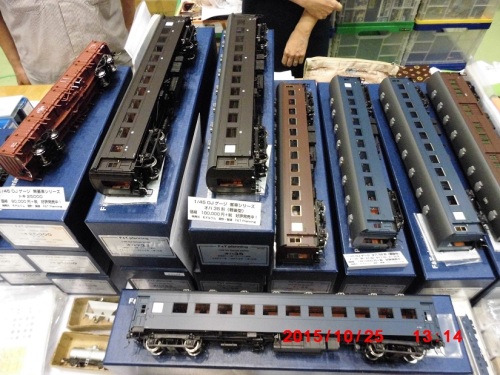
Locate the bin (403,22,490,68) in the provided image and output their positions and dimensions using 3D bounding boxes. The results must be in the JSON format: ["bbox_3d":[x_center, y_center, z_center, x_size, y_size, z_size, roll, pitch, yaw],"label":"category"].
[{"bbox_3d":[1.008,-0.907,2.032,0.380,0.265,0.460,-1,51,0],"label":"bin"}]

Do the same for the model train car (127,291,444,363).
[{"bbox_3d":[0.049,0.206,0.541,0.436,0.063,0.086,1,51,1],"label":"model train car"}]

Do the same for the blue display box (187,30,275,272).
[{"bbox_3d":[-0.014,-0.111,0.729,0.118,0.136,0.547,2,51,2],"label":"blue display box"}]

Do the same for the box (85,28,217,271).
[{"bbox_3d":[-0.157,-0.120,0.736,0.118,0.136,0.547,2,51,2],"label":"box"}]

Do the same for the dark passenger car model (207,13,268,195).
[{"bbox_3d":[-0.012,-0.176,0.652,0.086,0.063,0.436,1,51,1],"label":"dark passenger car model"}]

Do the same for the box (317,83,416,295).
[{"bbox_3d":[0.233,-0.020,0.839,0.118,0.136,0.547,1,51,2],"label":"box"}]

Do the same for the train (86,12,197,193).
[{"bbox_3d":[-0.168,-0.171,0.649,0.086,0.063,0.436,2,51,2],"label":"train"}]

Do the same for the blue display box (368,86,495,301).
[{"bbox_3d":[0.372,-0.016,0.835,0.118,0.136,0.547,2,51,2],"label":"blue display box"}]

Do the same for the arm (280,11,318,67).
[{"bbox_3d":[0.169,-0.486,1.173,0.080,0.210,0.080,15,41,-18],"label":"arm"}]

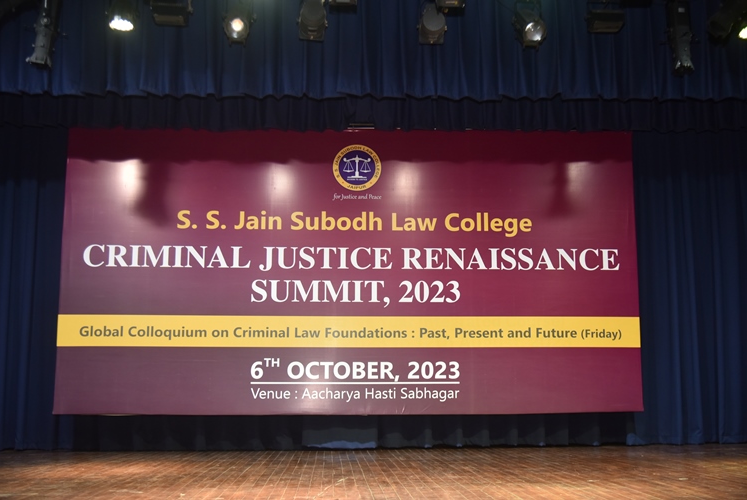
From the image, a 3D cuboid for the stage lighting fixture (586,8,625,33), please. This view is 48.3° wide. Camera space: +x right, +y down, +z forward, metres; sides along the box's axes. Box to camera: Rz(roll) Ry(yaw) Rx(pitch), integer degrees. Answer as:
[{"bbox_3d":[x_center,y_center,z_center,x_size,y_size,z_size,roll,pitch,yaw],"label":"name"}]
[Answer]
[{"bbox_3d":[2.041,-2.020,7.332,0.295,0.140,0.165,1,-18,-3],"label":"stage lighting fixture"}]

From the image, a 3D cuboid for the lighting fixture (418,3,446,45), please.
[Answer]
[{"bbox_3d":[0.502,-1.968,7.241,0.235,0.275,0.250,0,-14,-1],"label":"lighting fixture"}]

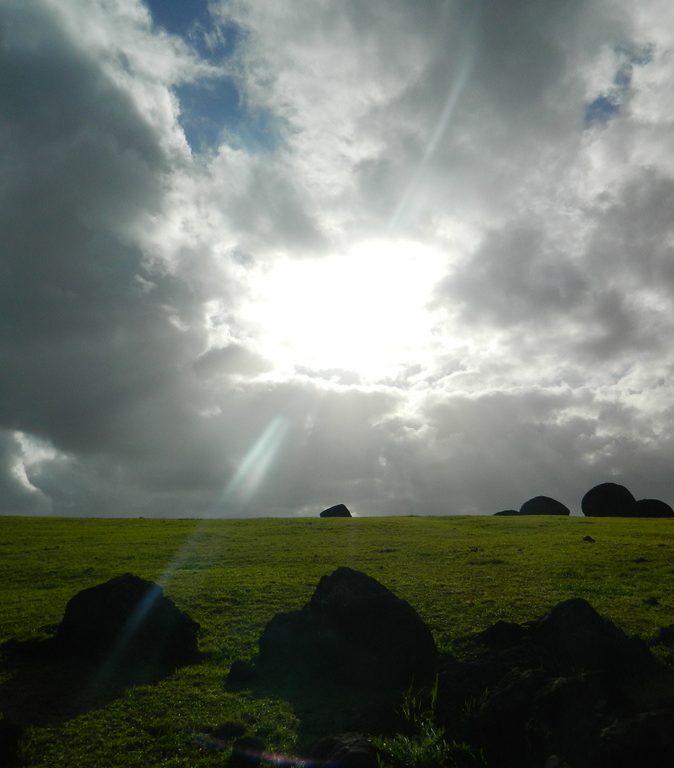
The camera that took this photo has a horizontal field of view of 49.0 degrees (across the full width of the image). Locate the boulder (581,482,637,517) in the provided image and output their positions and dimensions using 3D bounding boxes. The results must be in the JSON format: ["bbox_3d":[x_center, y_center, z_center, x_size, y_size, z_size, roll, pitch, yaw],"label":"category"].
[{"bbox_3d":[10.686,4.618,29.000,2.200,1.470,2.000,0,-10,0],"label":"boulder"}]

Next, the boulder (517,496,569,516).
[{"bbox_3d":[7.876,4.676,28.000,1.930,0.830,1.600,0,-11,0],"label":"boulder"}]

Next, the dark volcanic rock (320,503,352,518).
[{"bbox_3d":[-0.037,4.664,27.000,1.170,0.570,1.000,0,-11,0],"label":"dark volcanic rock"}]

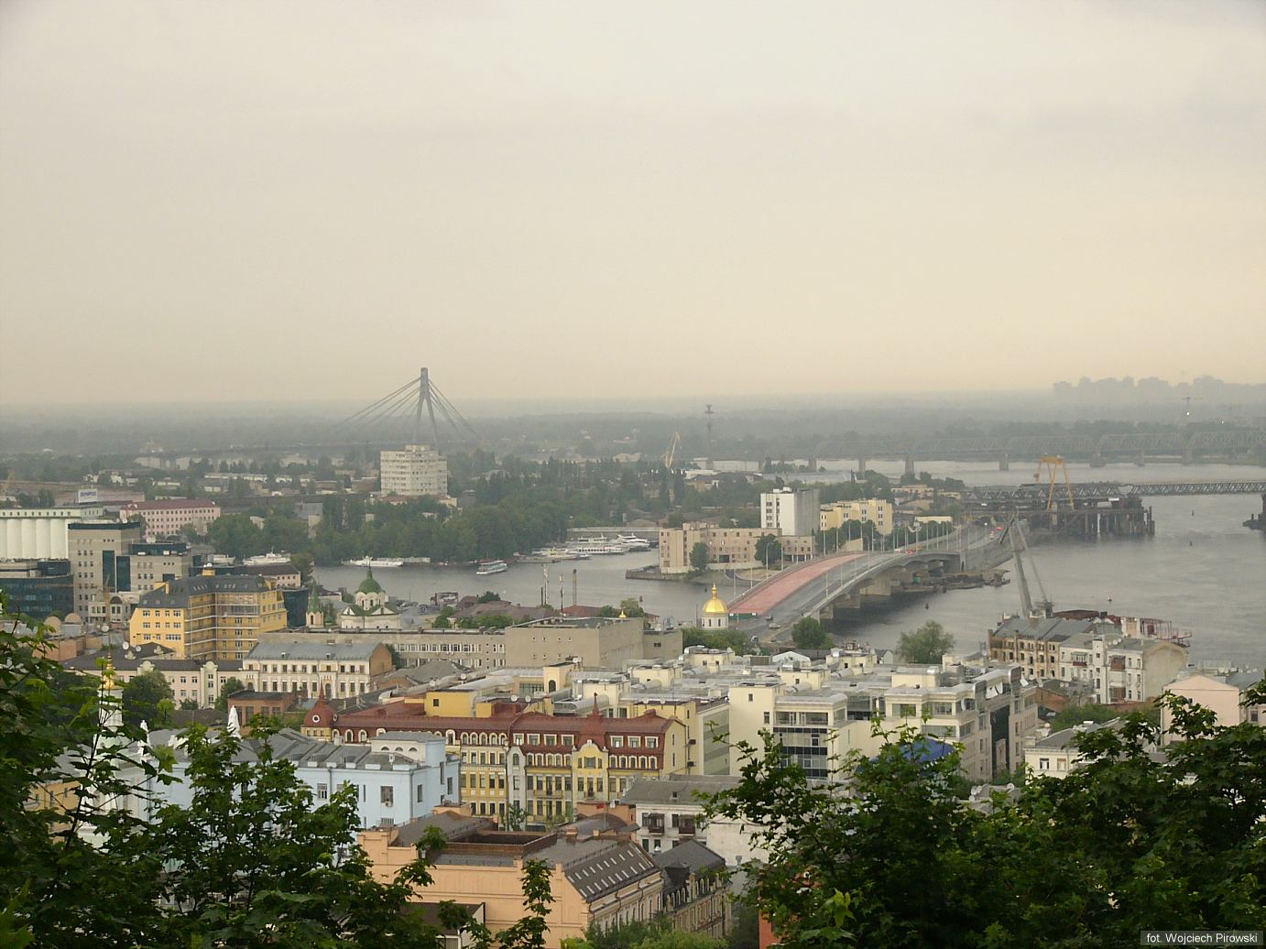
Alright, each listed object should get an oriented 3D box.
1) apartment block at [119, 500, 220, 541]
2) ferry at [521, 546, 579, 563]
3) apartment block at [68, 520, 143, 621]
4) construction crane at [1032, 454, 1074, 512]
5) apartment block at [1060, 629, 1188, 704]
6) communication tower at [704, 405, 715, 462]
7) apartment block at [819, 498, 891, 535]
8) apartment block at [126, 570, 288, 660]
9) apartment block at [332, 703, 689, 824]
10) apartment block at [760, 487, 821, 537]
[{"bbox_3d":[-240.720,23.770,1675.430,50.000,20.500,13.000,-2,2,-23],"label":"apartment block"},{"bbox_3d":[-44.070,42.070,1707.000,30.500,7.300,6.500,-1,2,9],"label":"ferry"},{"bbox_3d":[-173.790,31.870,1059.130,19.500,33.500,12.500,0,2,23],"label":"apartment block"},{"bbox_3d":[220.330,4.740,1688.400,12.000,27.500,30.000,-1,2,-10],"label":"construction crane"},{"bbox_3d":[122.800,49.260,806.400,15.000,16.800,29.000,-2,2,-36],"label":"apartment block"},{"bbox_3d":[76.230,-37.290,3200.000,12.000,64.000,11.000,-1,2,0],"label":"communication tower"},{"bbox_3d":[105.610,22.340,1512.890,31.000,21.500,17.000,-1,2,15],"label":"apartment block"},{"bbox_3d":[-118.000,42.420,897.500,31.000,28.700,34.000,0,2,19],"label":"apartment block"},{"bbox_3d":[-19.300,46.070,502.490,55.500,20.500,12.500,0,2,21],"label":"apartment block"},{"bbox_3d":[69.720,22.180,1430.010,16.000,29.000,26.500,0,2,27],"label":"apartment block"}]

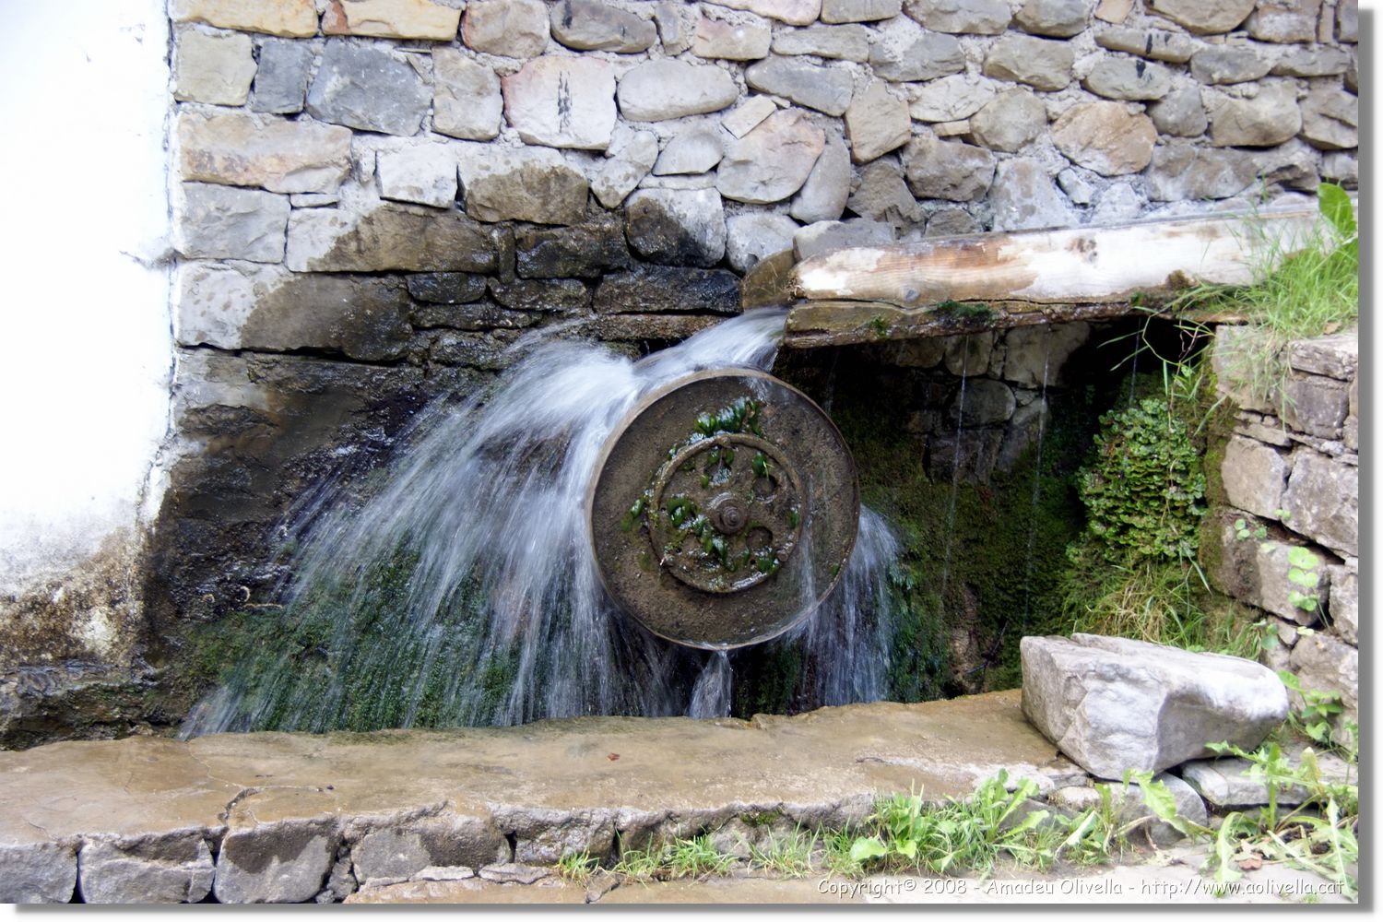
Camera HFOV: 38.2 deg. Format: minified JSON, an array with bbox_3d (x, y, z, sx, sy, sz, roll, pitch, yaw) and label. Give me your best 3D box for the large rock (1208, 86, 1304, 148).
[{"bbox_3d":[1.479,-0.933,5.423,0.275,0.167,0.200,-1,8,-14],"label":"large rock"}]

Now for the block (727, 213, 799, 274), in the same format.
[{"bbox_3d":[0.133,-0.476,4.347,0.159,0.137,0.150,-1,14,-16],"label":"block"}]

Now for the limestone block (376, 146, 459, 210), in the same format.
[{"bbox_3d":[-0.572,-0.593,4.109,0.160,0.124,0.150,-1,14,-16],"label":"limestone block"}]

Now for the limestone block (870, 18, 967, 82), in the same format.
[{"bbox_3d":[0.549,-1.042,5.068,0.250,0.150,0.150,1,9,-16],"label":"limestone block"}]

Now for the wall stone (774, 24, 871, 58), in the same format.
[{"bbox_3d":[0.307,-1.067,5.103,0.253,0.081,0.180,-1,8,-14],"label":"wall stone"}]

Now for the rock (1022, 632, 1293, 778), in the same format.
[{"bbox_3d":[0.895,0.477,3.870,0.465,0.180,0.300,2,14,-3],"label":"rock"}]

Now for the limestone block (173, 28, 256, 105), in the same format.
[{"bbox_3d":[-1.139,-0.937,4.772,0.186,0.176,0.200,-1,8,-14],"label":"limestone block"}]

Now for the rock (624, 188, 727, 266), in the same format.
[{"bbox_3d":[-0.061,-0.588,4.992,0.254,0.183,0.180,1,9,-16],"label":"rock"}]

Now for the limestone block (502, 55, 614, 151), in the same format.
[{"bbox_3d":[-0.291,-0.750,4.163,0.233,0.186,0.170,-1,14,-16],"label":"limestone block"}]

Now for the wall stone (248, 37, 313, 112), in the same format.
[{"bbox_3d":[-0.988,-0.920,4.801,0.144,0.172,0.180,-1,8,-14],"label":"wall stone"}]

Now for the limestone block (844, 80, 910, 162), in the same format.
[{"bbox_3d":[0.383,-0.743,4.354,0.144,0.165,0.150,-1,14,-16],"label":"limestone block"}]

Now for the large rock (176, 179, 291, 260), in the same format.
[{"bbox_3d":[-1.086,-0.566,4.702,0.251,0.177,0.170,1,9,-16],"label":"large rock"}]

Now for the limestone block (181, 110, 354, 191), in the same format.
[{"bbox_3d":[-1.039,-0.746,4.844,0.395,0.191,0.240,-1,8,-14],"label":"limestone block"}]

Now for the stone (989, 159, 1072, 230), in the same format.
[{"bbox_3d":[0.738,-0.600,4.495,0.197,0.170,0.150,-1,14,-16],"label":"stone"}]

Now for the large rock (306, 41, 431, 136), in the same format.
[{"bbox_3d":[-0.776,-0.883,4.739,0.279,0.212,0.180,1,9,-16],"label":"large rock"}]

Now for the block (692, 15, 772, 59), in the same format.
[{"bbox_3d":[0.069,-0.897,4.216,0.167,0.088,0.140,-1,14,-16],"label":"block"}]

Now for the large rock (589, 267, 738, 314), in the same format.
[{"bbox_3d":[-0.072,-0.380,4.322,0.325,0.100,0.170,-1,14,-16],"label":"large rock"}]

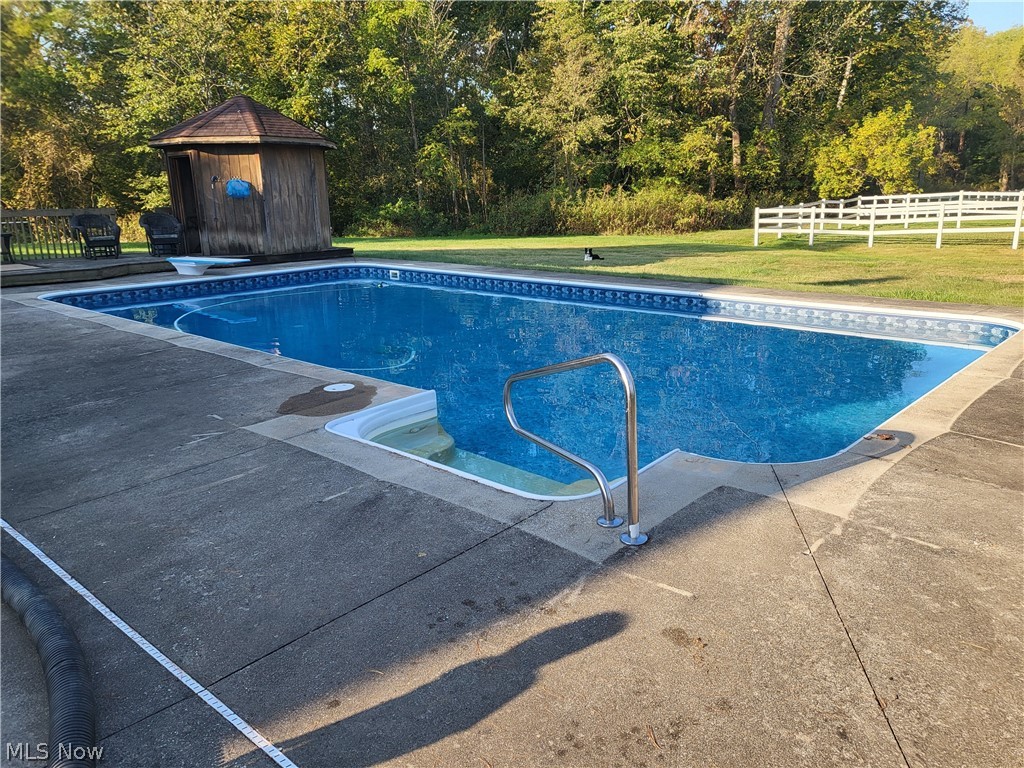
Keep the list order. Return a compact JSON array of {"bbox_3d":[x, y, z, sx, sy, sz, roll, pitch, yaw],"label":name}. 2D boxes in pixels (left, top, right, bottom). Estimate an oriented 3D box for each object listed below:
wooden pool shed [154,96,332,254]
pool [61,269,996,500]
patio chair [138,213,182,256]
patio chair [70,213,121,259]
[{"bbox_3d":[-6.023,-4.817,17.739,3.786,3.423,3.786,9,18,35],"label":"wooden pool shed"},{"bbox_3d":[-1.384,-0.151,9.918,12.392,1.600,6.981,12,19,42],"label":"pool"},{"bbox_3d":[-7.857,-3.340,17.211,0.780,0.912,0.700,12,19,42],"label":"patio chair"},{"bbox_3d":[-9.142,-3.239,16.898,0.780,0.932,0.700,12,19,42],"label":"patio chair"}]

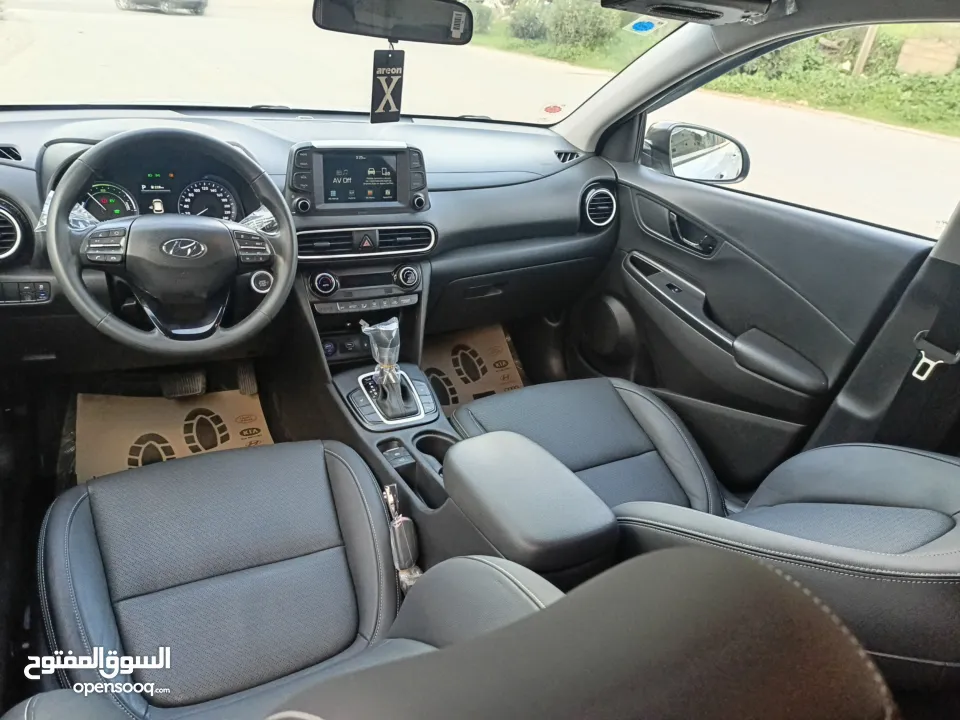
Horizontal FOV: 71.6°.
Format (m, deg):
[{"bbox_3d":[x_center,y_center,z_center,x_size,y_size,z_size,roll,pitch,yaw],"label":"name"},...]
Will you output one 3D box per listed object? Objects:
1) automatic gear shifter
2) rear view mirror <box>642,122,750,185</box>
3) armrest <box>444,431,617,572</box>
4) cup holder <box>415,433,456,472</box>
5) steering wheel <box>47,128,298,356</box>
[{"bbox_3d":[-0.178,0.011,1.351,0.080,0.175,0.115,-9,31,-28],"label":"automatic gear shifter"},{"bbox_3d":[0.565,-0.544,1.742,0.225,0.150,0.125,2,28,-9],"label":"rear view mirror"},{"bbox_3d":[0.062,0.196,0.951,0.165,0.072,0.255,-9,31,-28],"label":"armrest"},{"bbox_3d":[-0.085,0.187,1.290,0.082,0.072,0.082,5,27,-3],"label":"cup holder"},{"bbox_3d":[-0.500,-0.194,1.117,0.370,0.370,0.090,-9,3,-28],"label":"steering wheel"}]

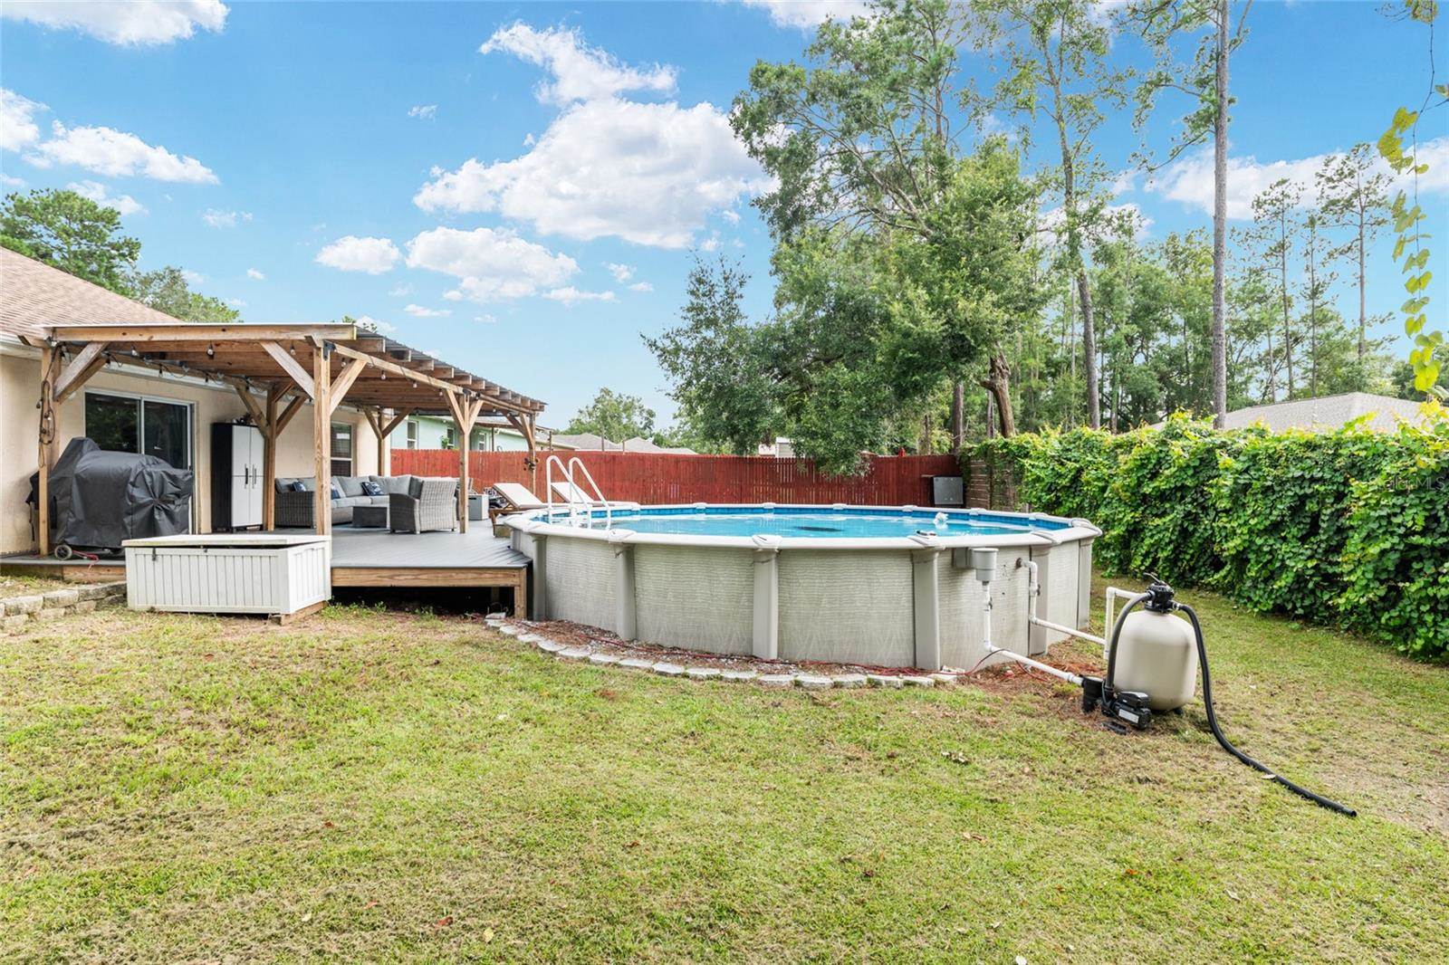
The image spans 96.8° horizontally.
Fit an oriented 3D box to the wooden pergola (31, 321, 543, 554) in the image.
[{"bbox_3d":[-5.908,-0.469,11.048,3.700,2.620,7.700,0,0,0],"label":"wooden pergola"}]

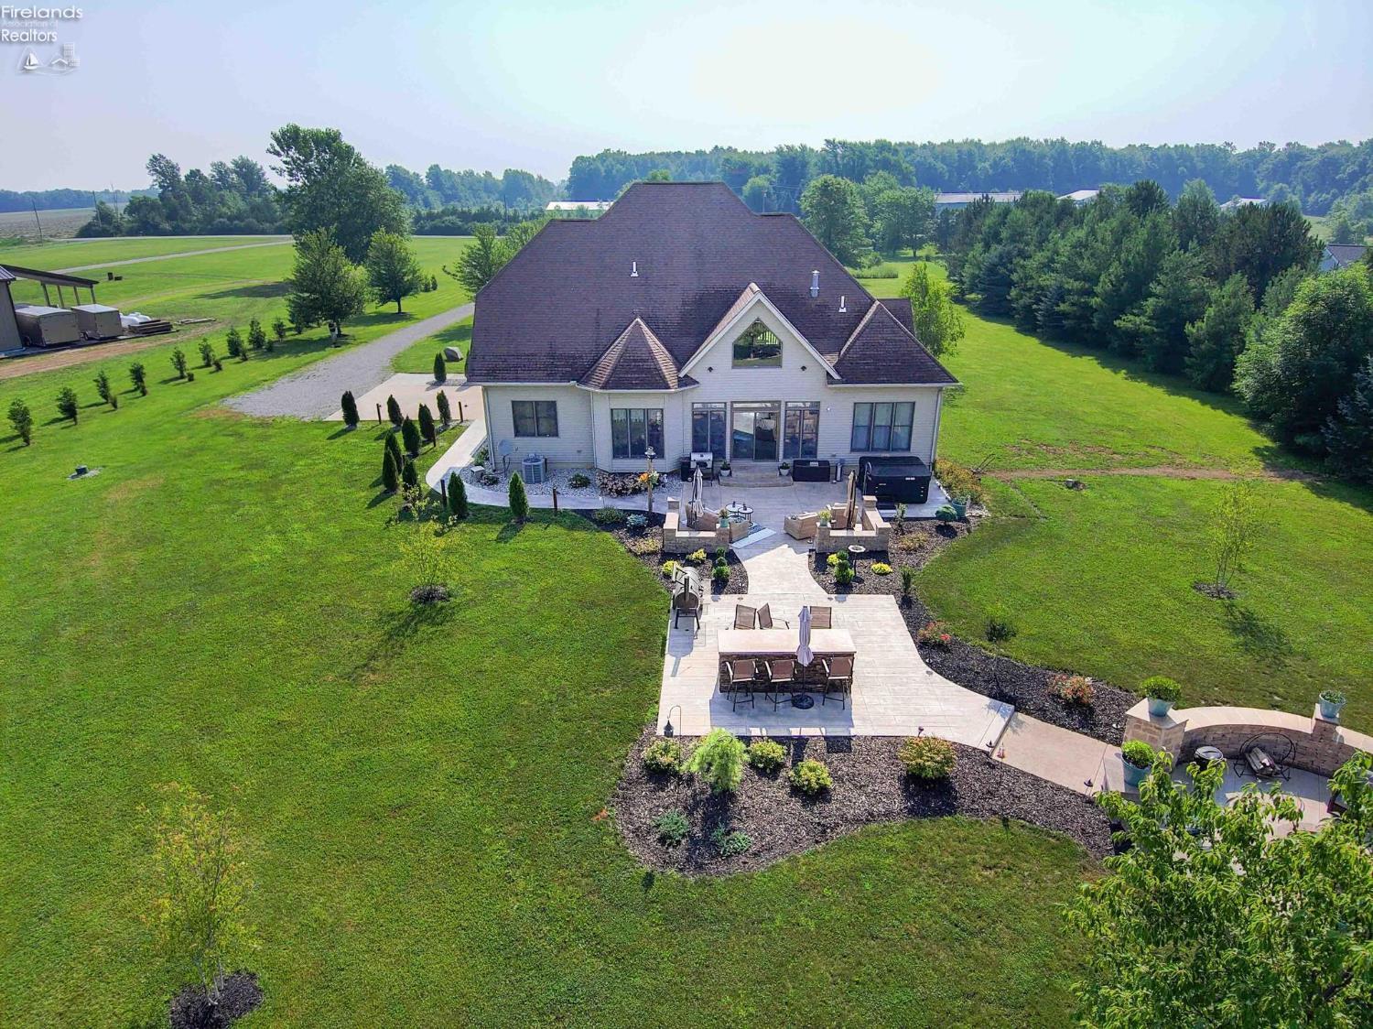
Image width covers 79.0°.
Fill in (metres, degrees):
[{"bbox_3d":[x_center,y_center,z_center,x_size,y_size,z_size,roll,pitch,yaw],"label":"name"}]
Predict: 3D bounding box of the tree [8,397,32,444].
[{"bbox_3d":[-28.467,-4.025,35.608,0.920,1.950,0.920,0,21,1],"label":"tree"}]

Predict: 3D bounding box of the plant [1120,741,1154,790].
[{"bbox_3d":[8.765,4.863,16.174,0.640,0.850,0.640,0,23,1],"label":"plant"}]

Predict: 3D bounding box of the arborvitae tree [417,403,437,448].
[{"bbox_3d":[-10.988,-3.845,35.213,0.680,1.760,0.680,0,23,1],"label":"arborvitae tree"}]

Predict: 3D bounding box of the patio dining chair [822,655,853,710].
[{"bbox_3d":[3.072,3.305,17.110,0.620,1.220,0.650,-2,21,-5],"label":"patio dining chair"}]

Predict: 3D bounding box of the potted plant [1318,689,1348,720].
[{"bbox_3d":[12.772,3.769,16.497,0.500,0.540,0.500,0,23,1],"label":"potted plant"}]

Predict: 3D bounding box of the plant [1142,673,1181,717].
[{"bbox_3d":[9.473,3.610,16.616,0.740,0.800,0.740,0,23,1],"label":"plant"}]

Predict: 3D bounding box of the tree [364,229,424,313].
[{"bbox_3d":[-23.050,-19.101,65.493,4.500,6.400,4.400,0,23,1],"label":"tree"}]

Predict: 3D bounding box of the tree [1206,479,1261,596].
[{"bbox_3d":[13.783,0.615,21.169,1.250,3.150,1.250,0,21,1],"label":"tree"}]

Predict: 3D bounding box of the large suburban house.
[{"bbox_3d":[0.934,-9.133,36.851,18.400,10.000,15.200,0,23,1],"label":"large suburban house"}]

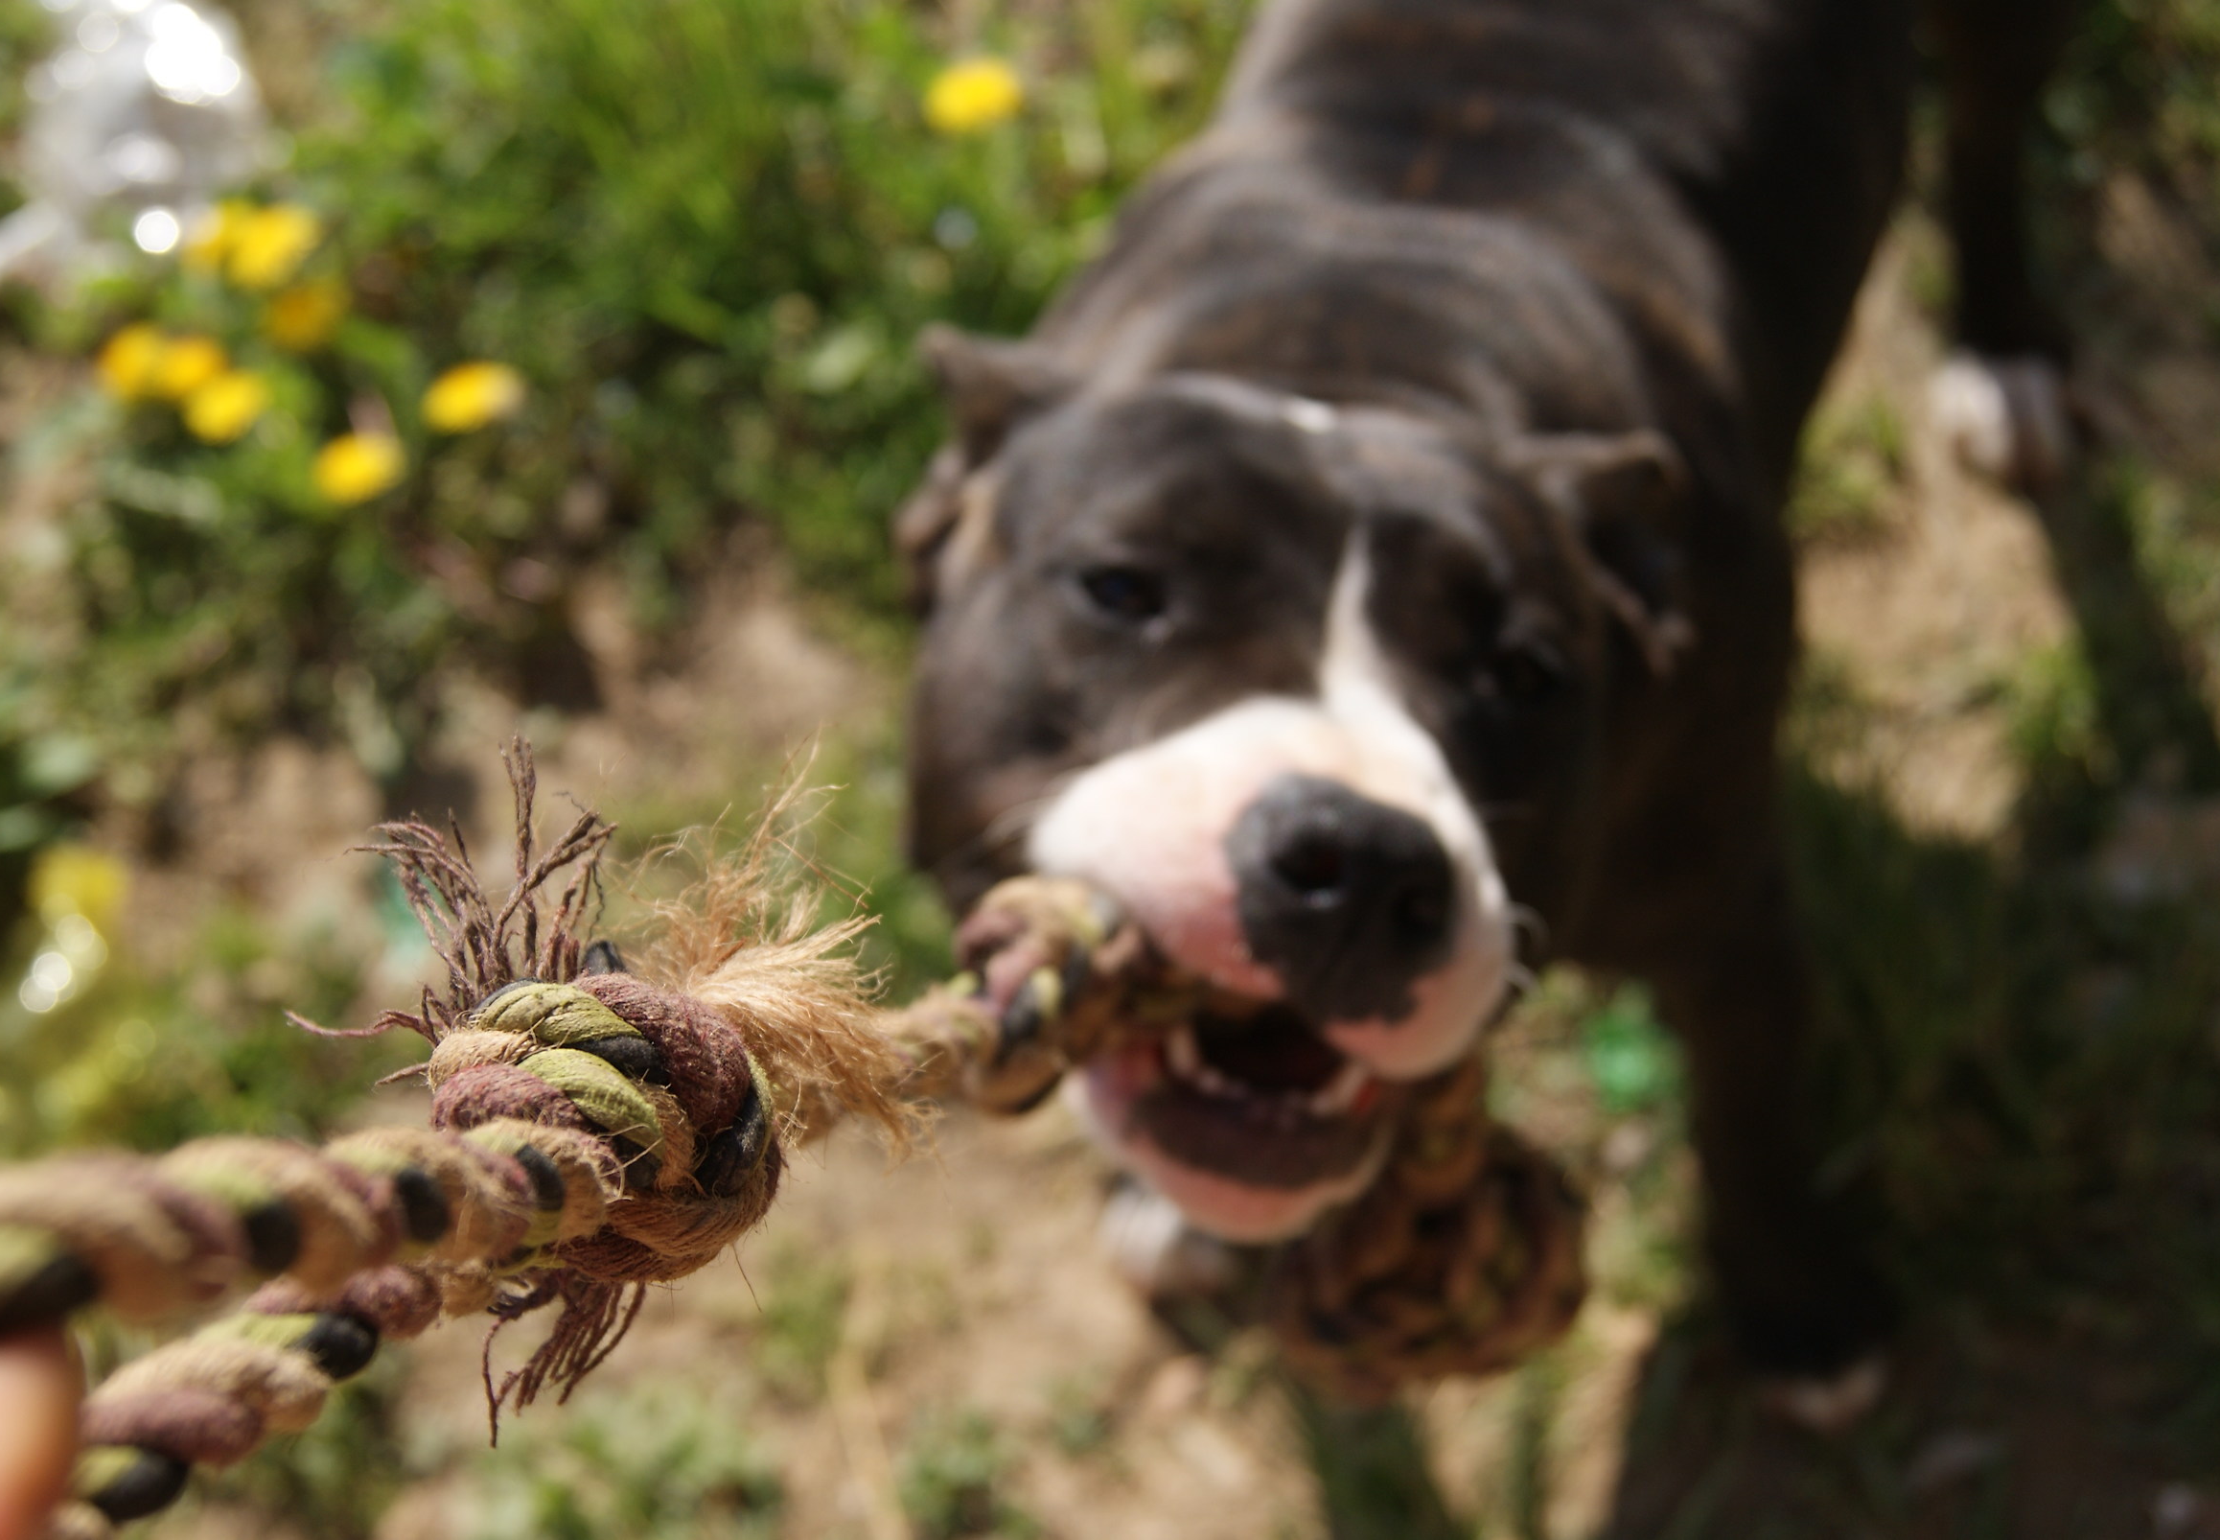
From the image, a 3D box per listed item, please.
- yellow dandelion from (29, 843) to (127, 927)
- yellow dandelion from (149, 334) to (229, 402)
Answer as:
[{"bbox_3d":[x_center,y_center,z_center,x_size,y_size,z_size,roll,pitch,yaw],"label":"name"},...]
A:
[{"bbox_3d":[-0.394,0.044,1.097,0.034,0.022,0.034,0,46,0],"label":"yellow dandelion"},{"bbox_3d":[-0.416,-0.182,1.302,0.033,0.022,0.033,0,46,0],"label":"yellow dandelion"}]

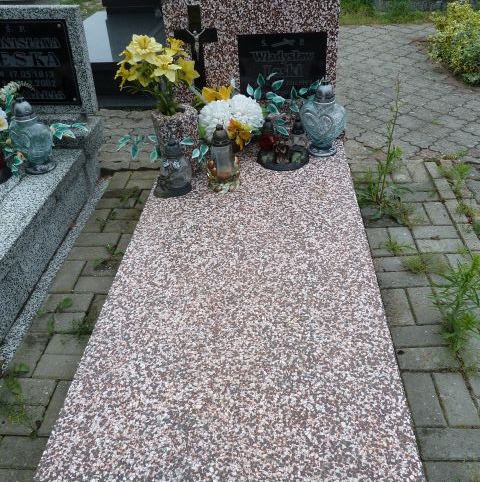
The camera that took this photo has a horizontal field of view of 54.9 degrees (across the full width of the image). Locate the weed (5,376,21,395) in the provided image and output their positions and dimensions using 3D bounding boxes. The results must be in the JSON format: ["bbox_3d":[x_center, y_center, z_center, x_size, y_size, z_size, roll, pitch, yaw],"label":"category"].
[{"bbox_3d":[-0.766,0.471,1.537,0.052,0.050,0.055,1,38,5],"label":"weed"}]

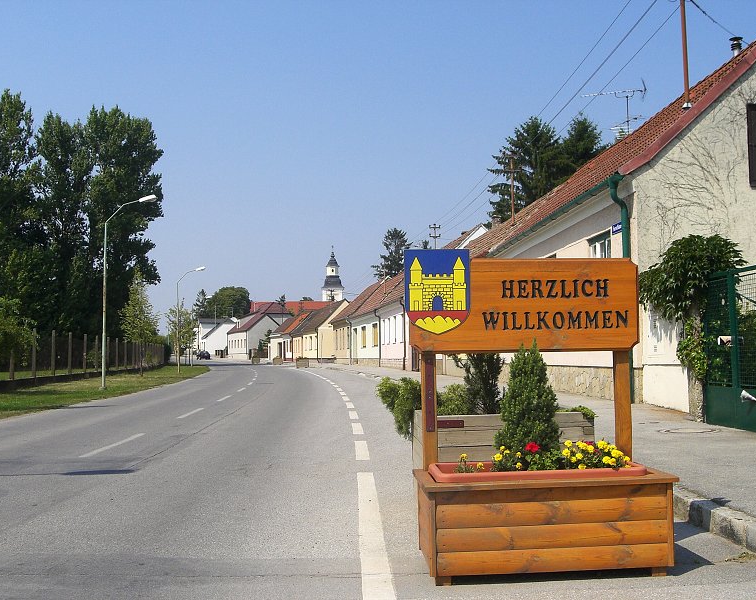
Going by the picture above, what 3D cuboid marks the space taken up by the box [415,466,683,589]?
[{"bbox_3d":[0.841,1.153,4.584,1.254,0.485,0.632,-1,-4,-4],"label":"box"}]

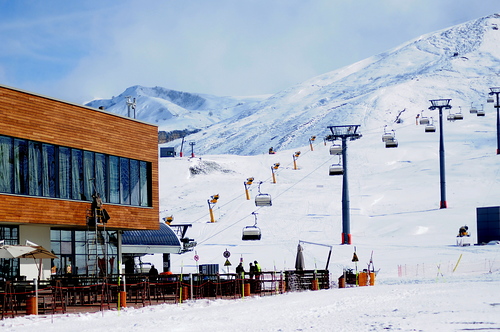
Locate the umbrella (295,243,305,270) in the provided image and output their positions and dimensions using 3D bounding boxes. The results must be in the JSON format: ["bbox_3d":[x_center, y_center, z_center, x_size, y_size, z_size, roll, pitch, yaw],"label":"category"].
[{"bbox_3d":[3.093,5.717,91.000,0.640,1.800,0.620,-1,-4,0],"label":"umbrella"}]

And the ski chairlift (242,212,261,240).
[{"bbox_3d":[0.229,7.698,185.000,2.300,3.500,1.150,-2,-4,15],"label":"ski chairlift"}]

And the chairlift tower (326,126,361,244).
[{"bbox_3d":[16.520,3.214,253.000,5.700,20.700,3.000,-2,-4,15],"label":"chairlift tower"}]

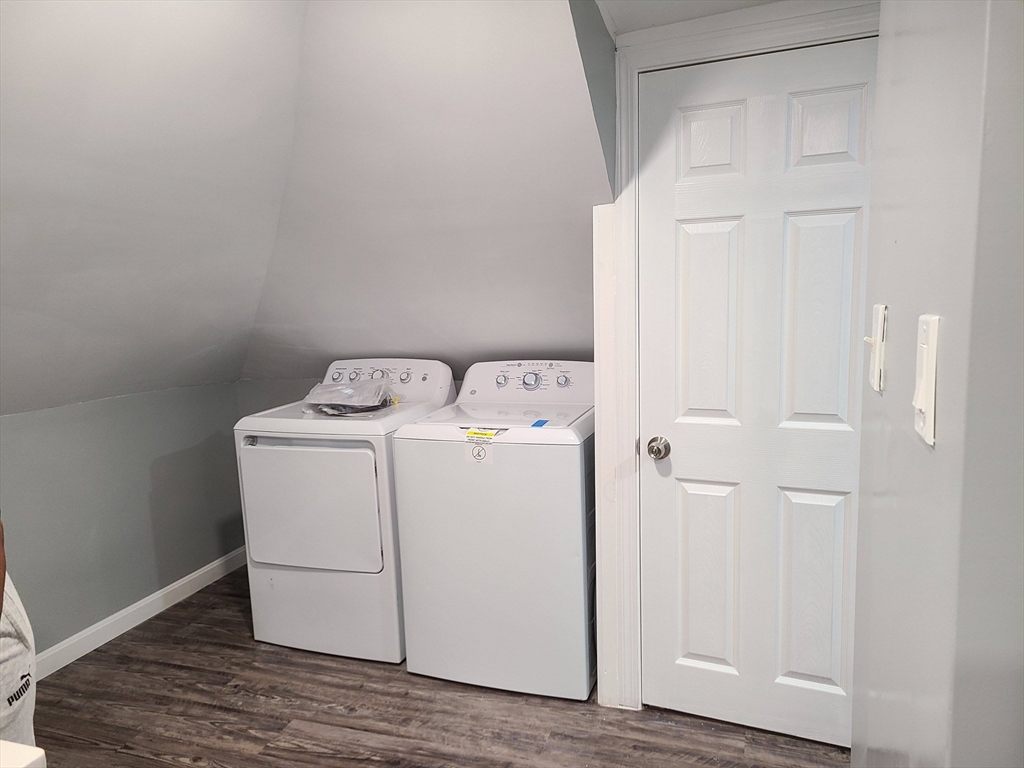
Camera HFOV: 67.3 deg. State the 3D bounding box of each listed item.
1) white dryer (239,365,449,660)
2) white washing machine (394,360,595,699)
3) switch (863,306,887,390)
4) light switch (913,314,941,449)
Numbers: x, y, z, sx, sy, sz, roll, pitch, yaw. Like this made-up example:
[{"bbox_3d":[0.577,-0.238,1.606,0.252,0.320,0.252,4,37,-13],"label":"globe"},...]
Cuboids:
[{"bbox_3d":[-0.638,0.472,3.250,0.685,1.100,0.690,1,9,20],"label":"white dryer"},{"bbox_3d":[0.025,0.494,2.961,0.685,1.100,0.680,1,9,19],"label":"white washing machine"},{"bbox_3d":[0.512,-0.054,1.089,0.021,0.115,0.072,1,9,19],"label":"switch"},{"bbox_3d":[0.386,-0.007,0.723,0.014,0.115,0.072,1,9,19],"label":"light switch"}]

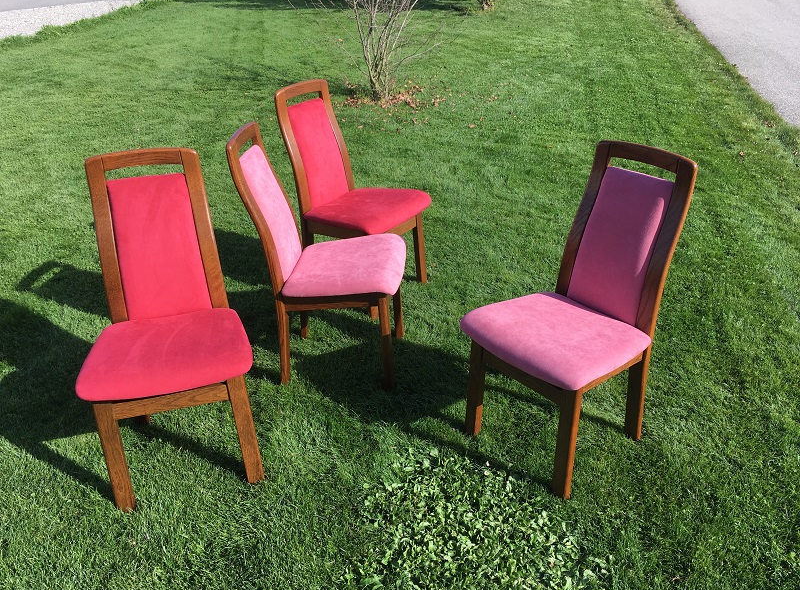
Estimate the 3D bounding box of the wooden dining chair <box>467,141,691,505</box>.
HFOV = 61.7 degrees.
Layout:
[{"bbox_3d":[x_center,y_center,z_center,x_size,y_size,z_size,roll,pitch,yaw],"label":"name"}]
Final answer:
[{"bbox_3d":[0.576,0.060,2.216,0.615,1.000,0.490,-22,34,-32],"label":"wooden dining chair"}]

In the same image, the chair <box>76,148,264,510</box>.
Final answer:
[{"bbox_3d":[-0.763,0.091,2.201,0.490,1.000,0.615,-8,29,-14],"label":"chair"}]

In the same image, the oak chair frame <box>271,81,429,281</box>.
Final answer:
[{"bbox_3d":[-0.219,-0.483,3.268,0.615,1.000,0.490,18,34,31],"label":"oak chair frame"}]

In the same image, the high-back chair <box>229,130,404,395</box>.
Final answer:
[{"bbox_3d":[-0.285,-0.159,2.666,0.615,1.000,0.490,2,28,6],"label":"high-back chair"}]

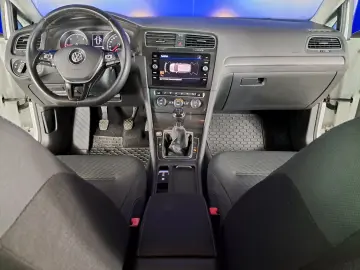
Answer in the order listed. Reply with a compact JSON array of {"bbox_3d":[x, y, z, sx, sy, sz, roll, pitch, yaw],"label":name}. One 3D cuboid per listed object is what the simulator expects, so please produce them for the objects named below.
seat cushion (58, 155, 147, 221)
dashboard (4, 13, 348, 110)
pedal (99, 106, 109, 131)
[{"bbox_3d":[-0.360,0.246,0.864,0.520,0.190,0.500,0,30,0],"label":"seat cushion"},{"bbox_3d":[-0.005,-0.372,1.315,1.410,0.380,0.520,0,30,0],"label":"dashboard"},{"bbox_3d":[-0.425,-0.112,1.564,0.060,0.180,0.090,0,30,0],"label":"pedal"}]

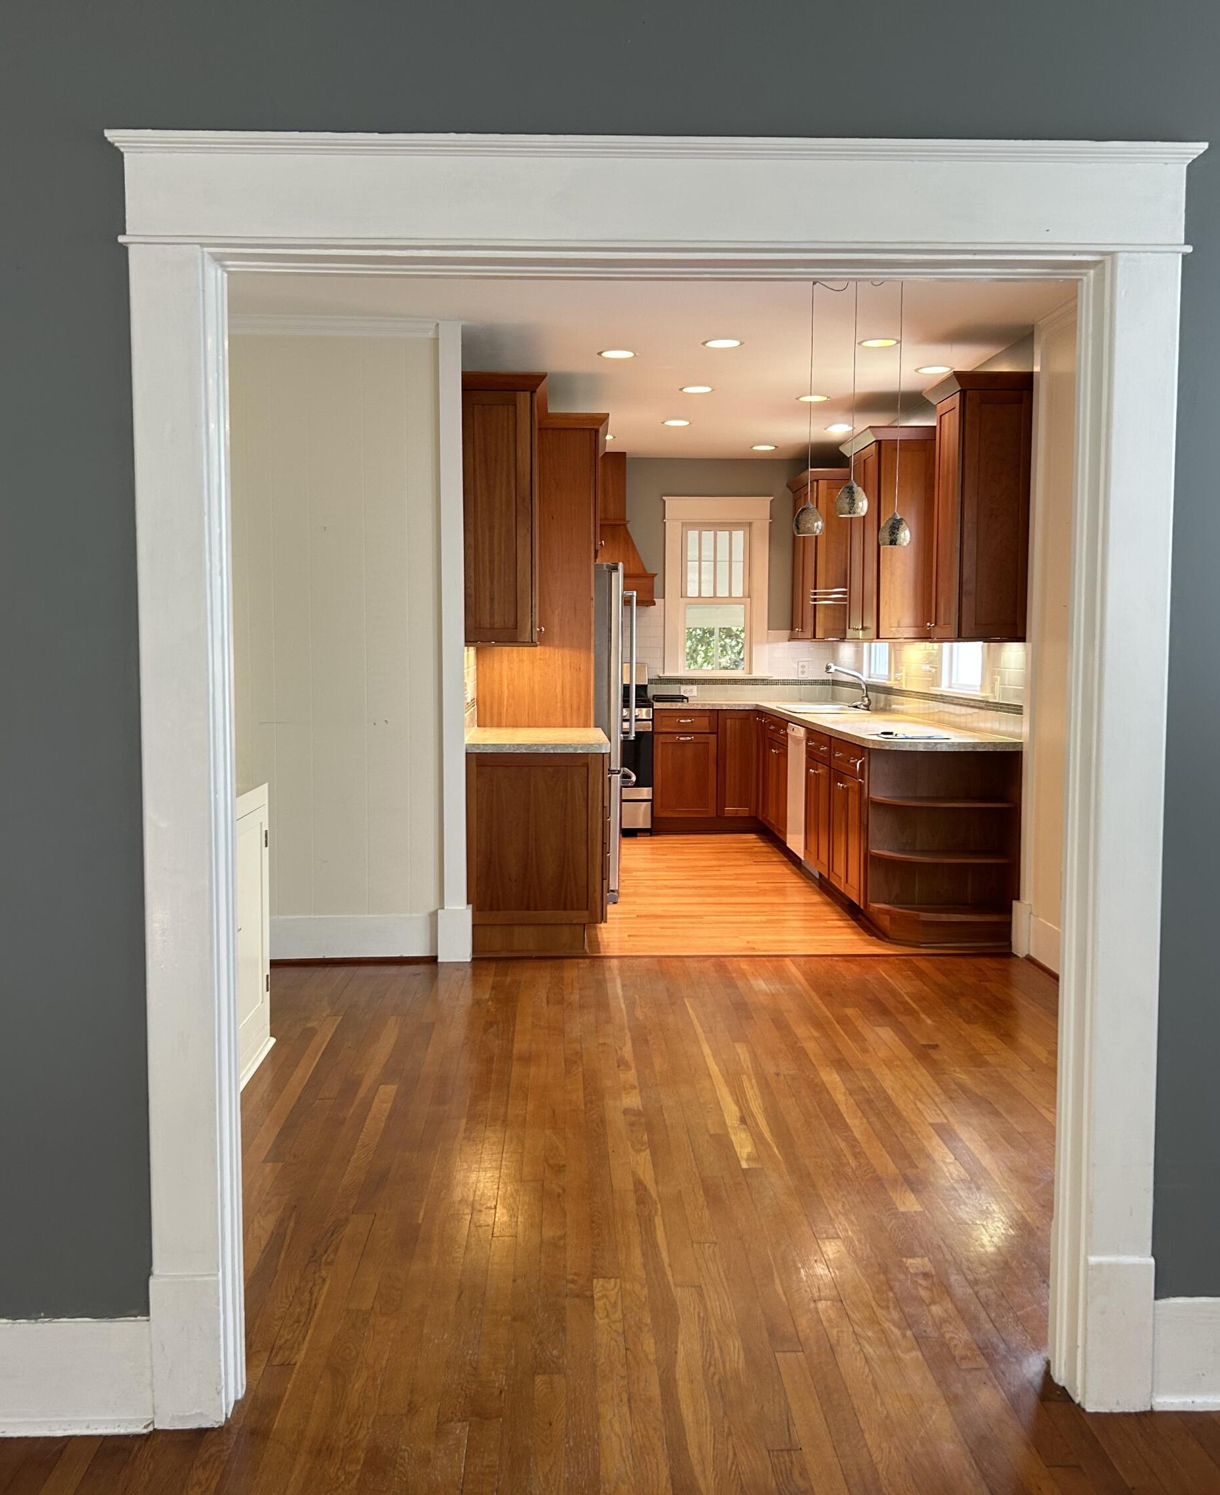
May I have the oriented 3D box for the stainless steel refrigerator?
[{"bbox_3d":[-0.262,-0.090,8.080,0.770,1.770,0.900,0,4,-2],"label":"stainless steel refrigerator"}]

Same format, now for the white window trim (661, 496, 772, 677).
[{"bbox_3d":[0.796,-1.173,11.048,0.830,1.340,0.080,0,4,-2],"label":"white window trim"}]

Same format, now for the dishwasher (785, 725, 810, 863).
[{"bbox_3d":[1.408,0.279,9.025,0.610,0.810,0.610,0,4,-2],"label":"dishwasher"}]

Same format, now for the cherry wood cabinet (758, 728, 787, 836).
[{"bbox_3d":[1.346,0.241,9.467,0.620,0.860,1.150,0,4,-2],"label":"cherry wood cabinet"}]

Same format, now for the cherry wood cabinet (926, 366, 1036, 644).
[{"bbox_3d":[1.631,-1.046,6.649,0.360,1.142,0.500,0,4,-2],"label":"cherry wood cabinet"}]

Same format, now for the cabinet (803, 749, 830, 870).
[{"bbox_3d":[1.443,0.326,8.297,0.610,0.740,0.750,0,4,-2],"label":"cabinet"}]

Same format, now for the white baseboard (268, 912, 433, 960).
[{"bbox_3d":[-1.146,0.819,6.469,0.780,0.195,0.025,0,4,-2],"label":"white baseboard"}]

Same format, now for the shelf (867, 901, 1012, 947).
[{"bbox_3d":[1.480,0.808,6.794,0.600,0.140,0.330,0,4,-2],"label":"shelf"}]

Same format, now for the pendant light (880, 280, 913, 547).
[{"bbox_3d":[1.027,-1.210,5.315,0.115,0.993,0.115,0,4,-2],"label":"pendant light"}]

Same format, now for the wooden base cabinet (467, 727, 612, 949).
[{"bbox_3d":[-0.340,0.405,7.153,0.639,0.920,1.120,0,4,-2],"label":"wooden base cabinet"}]

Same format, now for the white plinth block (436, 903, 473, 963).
[{"bbox_3d":[-0.654,0.794,6.347,0.140,0.230,0.060,0,4,-2],"label":"white plinth block"}]

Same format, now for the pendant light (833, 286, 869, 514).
[{"bbox_3d":[0.833,-1.236,5.076,0.115,0.908,0.115,0,4,-2],"label":"pendant light"}]

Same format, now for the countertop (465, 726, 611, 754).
[{"bbox_3d":[-0.335,-0.036,7.019,0.630,0.040,1.180,0,4,-2],"label":"countertop"}]

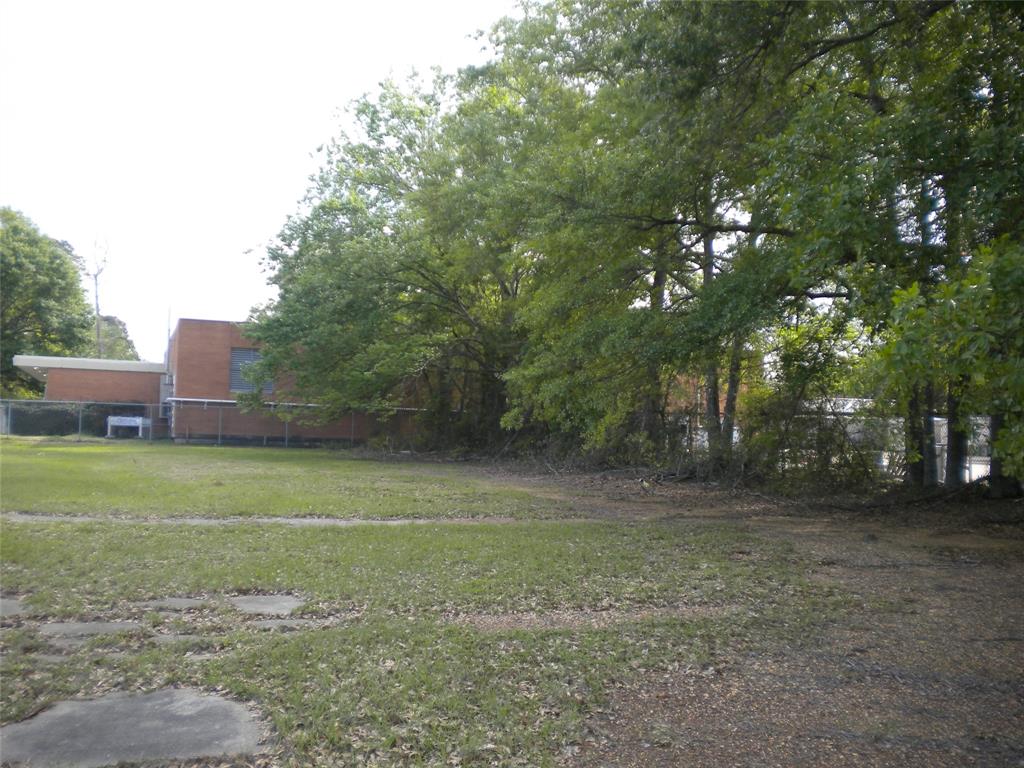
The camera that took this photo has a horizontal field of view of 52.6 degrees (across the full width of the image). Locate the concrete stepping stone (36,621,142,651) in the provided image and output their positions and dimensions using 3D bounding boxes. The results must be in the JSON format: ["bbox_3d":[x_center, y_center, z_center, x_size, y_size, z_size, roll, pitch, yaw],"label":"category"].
[{"bbox_3d":[-2.856,1.707,7.000,0.680,0.070,0.840,2,-2,0],"label":"concrete stepping stone"}]

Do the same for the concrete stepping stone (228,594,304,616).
[{"bbox_3d":[-1.944,1.762,8.200,0.600,0.070,0.800,2,-2,0],"label":"concrete stepping stone"}]

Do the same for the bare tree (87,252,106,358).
[{"bbox_3d":[-26.422,-2.900,66.000,1.200,11.000,0.400,2,-2,0],"label":"bare tree"}]

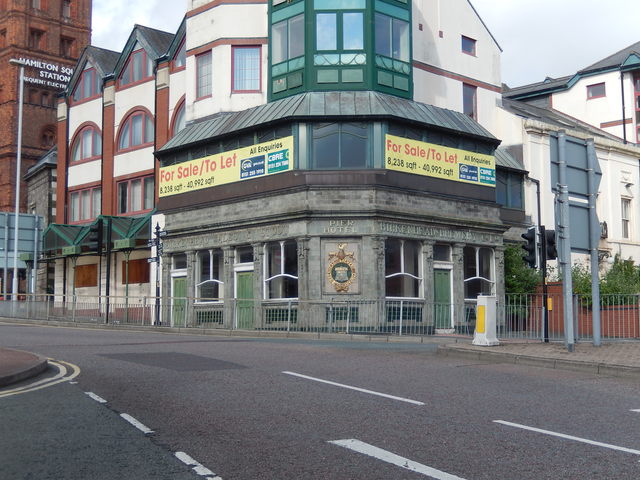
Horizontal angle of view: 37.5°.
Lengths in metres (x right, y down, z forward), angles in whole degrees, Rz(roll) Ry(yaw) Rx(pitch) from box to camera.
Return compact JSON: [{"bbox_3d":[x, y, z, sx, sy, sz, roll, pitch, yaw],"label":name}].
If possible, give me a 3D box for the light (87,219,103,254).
[{"bbox_3d":[-7.989,-0.099,33.601,0.460,1.270,0.500,-1,-5,6],"label":"light"}]

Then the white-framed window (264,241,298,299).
[{"bbox_3d":[-1.351,1.076,33.347,0.200,2.088,1.939,4,-7,-41],"label":"white-framed window"}]

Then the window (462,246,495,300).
[{"bbox_3d":[5.849,1.250,34.755,1.661,1.922,0.150,5,-8,-43],"label":"window"}]

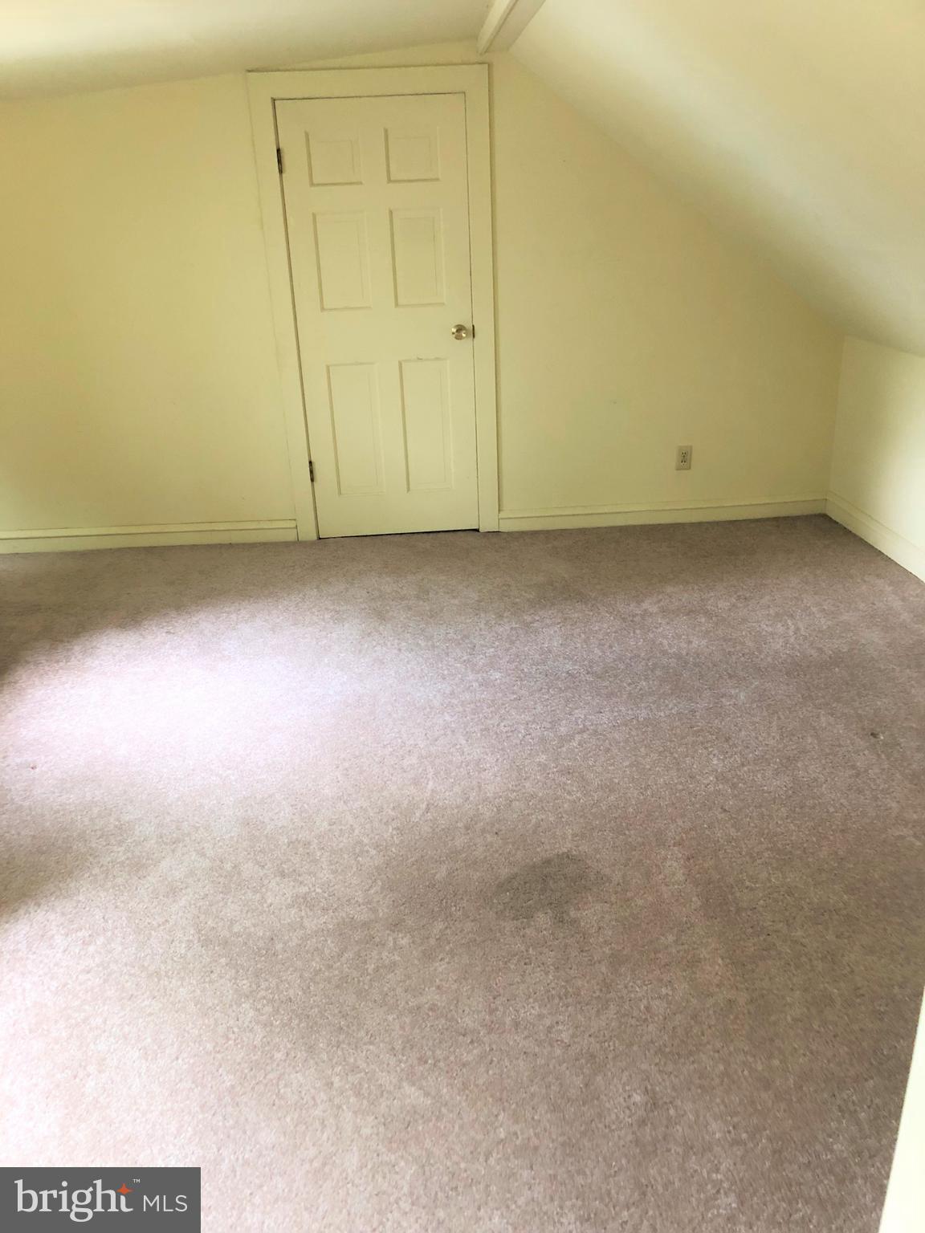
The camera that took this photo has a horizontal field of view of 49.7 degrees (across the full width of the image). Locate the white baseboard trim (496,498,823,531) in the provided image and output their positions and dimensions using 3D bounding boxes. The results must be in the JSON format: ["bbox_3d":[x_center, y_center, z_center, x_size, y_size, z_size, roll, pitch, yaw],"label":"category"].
[{"bbox_3d":[0.967,-0.501,4.809,1.598,0.098,0.020,-4,23,-3],"label":"white baseboard trim"}]

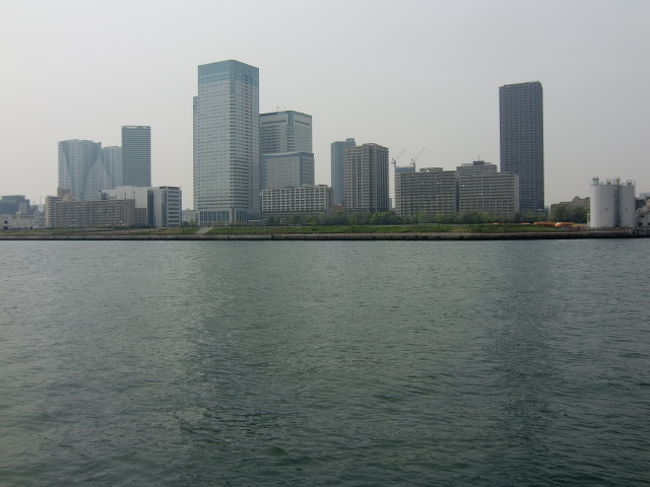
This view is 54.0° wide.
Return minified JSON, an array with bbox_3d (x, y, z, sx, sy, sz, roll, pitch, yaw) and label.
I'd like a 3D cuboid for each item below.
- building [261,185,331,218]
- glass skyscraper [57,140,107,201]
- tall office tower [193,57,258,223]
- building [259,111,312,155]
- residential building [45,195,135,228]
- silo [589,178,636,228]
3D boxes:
[{"bbox_3d":[-30.750,-39.730,694.080,81.820,38.730,14.320,0,2,30],"label":"building"},{"bbox_3d":[-560.880,-133.800,1456.170,65.000,194.450,65.000,0,2,30],"label":"glass skyscraper"},{"bbox_3d":[-119.700,-119.230,784.990,55.920,195.010,50.790,0,2,30],"label":"tall office tower"},{"bbox_3d":[-56.470,-103.080,901.570,58.320,156.000,49.510,0,2,30],"label":"building"},{"bbox_3d":[-254.070,-31.390,688.140,130.860,30.550,13.000,0,2,30],"label":"residential building"},{"bbox_3d":[137.270,-18.600,304.630,21.150,23.740,15.000,0,2,24],"label":"silo"}]

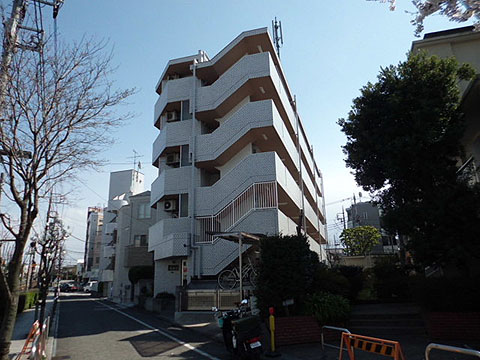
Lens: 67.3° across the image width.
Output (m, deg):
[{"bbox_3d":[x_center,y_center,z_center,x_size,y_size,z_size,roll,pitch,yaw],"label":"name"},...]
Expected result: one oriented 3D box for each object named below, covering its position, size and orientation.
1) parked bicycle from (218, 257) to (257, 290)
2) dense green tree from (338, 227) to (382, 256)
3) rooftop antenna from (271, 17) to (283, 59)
[{"bbox_3d":[0.222,3.236,12.489,1.780,1.100,0.550,-5,-16,12],"label":"parked bicycle"},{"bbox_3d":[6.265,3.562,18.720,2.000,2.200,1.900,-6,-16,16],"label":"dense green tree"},{"bbox_3d":[2.431,-8.821,23.301,0.700,4.000,0.700,-6,-16,16],"label":"rooftop antenna"}]

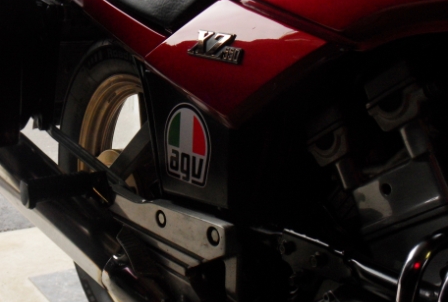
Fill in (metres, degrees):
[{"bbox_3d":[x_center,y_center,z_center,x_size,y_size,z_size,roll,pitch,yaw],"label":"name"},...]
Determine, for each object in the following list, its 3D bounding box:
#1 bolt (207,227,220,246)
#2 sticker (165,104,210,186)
[{"bbox_3d":[-0.013,0.102,0.805,0.015,0.022,0.022,-10,20,-37],"label":"bolt"},{"bbox_3d":[-0.046,-0.008,0.850,0.008,0.103,0.090,-11,20,-42],"label":"sticker"}]

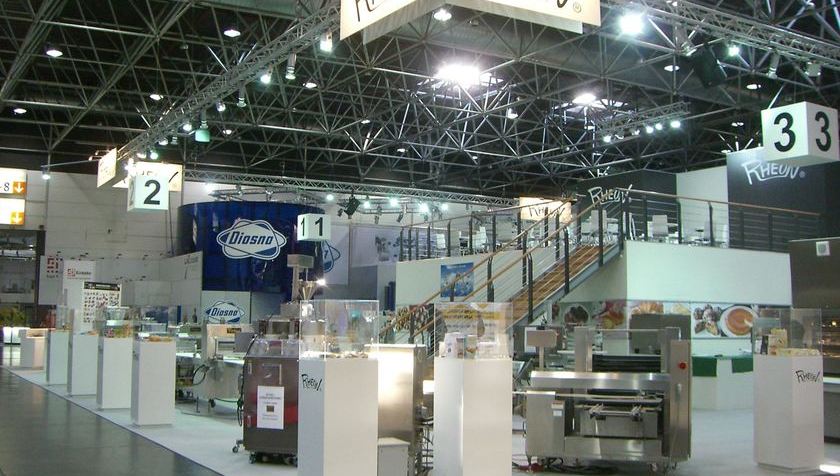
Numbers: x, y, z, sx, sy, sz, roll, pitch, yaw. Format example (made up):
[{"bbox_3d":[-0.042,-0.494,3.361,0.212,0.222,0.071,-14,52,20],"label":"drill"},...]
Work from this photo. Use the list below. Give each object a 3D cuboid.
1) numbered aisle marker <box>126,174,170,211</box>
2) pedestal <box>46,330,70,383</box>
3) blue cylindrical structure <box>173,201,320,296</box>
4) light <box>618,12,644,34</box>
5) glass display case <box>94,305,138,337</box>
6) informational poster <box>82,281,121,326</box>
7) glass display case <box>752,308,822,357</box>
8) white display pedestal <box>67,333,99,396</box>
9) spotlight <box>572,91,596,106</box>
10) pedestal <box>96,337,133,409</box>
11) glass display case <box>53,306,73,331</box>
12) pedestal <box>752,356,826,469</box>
[{"bbox_3d":[-6.228,-1.007,21.068,0.750,0.750,0.750,3,-6,-30],"label":"numbered aisle marker"},{"bbox_3d":[-7.793,2.611,20.006,0.498,1.150,0.498,3,-6,-29],"label":"pedestal"},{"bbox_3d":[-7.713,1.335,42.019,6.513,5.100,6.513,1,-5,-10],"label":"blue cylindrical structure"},{"bbox_3d":[2.317,-2.355,10.100,0.260,0.240,0.260,-1,-5,13],"label":"light"},{"bbox_3d":[-5.065,1.388,15.333,0.500,0.500,0.500,3,-6,-30],"label":"glass display case"},{"bbox_3d":[-7.224,1.497,20.944,0.040,1.000,1.050,-2,-6,30],"label":"informational poster"},{"bbox_3d":[3.825,0.977,9.637,0.498,0.496,0.498,3,-6,-31],"label":"glass display case"},{"bbox_3d":[-6.497,2.422,17.750,0.500,1.170,0.500,3,-6,-30],"label":"white display pedestal"},{"bbox_3d":[6.509,-5.518,36.502,0.900,0.280,0.900,3,-6,-30],"label":"spotlight"},{"bbox_3d":[-5.056,2.227,15.259,0.500,1.170,0.500,3,-6,-30],"label":"pedestal"},{"bbox_3d":[-7.787,1.791,20.077,0.498,0.496,0.498,3,-6,-29],"label":"glass display case"},{"bbox_3d":[3.819,1.797,9.566,0.498,1.150,0.498,3,-6,-31],"label":"pedestal"}]

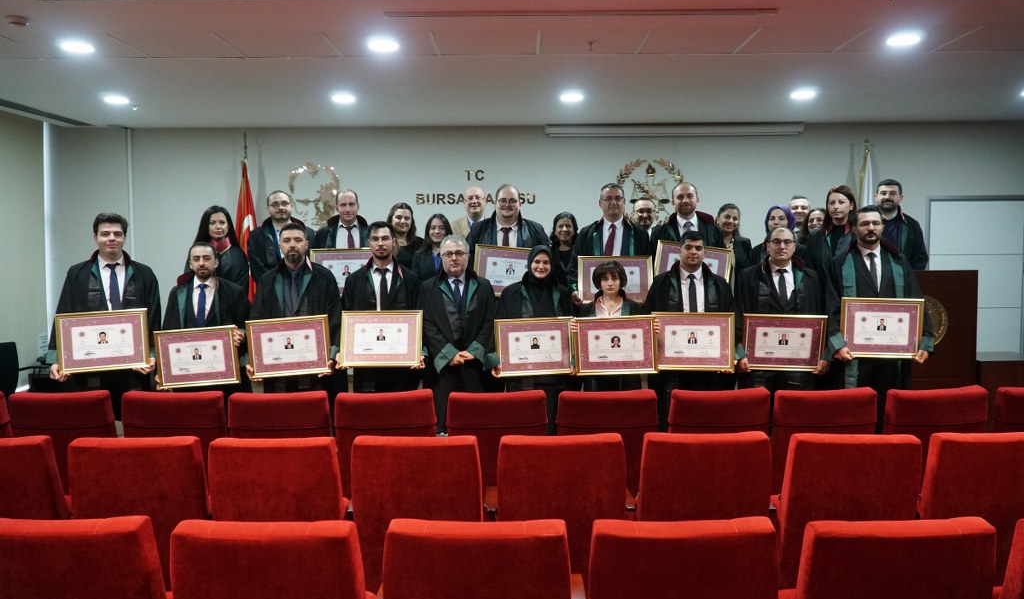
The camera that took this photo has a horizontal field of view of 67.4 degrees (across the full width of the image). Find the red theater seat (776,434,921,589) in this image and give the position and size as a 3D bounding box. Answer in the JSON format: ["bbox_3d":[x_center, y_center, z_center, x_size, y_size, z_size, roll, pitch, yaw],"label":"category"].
[{"bbox_3d":[1.324,0.967,3.249,0.560,0.940,0.600,0,3,0],"label":"red theater seat"}]

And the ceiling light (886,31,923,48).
[{"bbox_3d":[2.255,-1.501,4.412,0.190,0.040,0.190,0,4,1],"label":"ceiling light"}]

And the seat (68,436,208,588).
[{"bbox_3d":[-1.438,0.966,3.218,0.530,0.910,0.600,0,4,1],"label":"seat"}]

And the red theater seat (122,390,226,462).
[{"bbox_3d":[-1.705,0.903,4.144,0.530,0.910,0.600,0,4,1],"label":"red theater seat"}]

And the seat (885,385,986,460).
[{"bbox_3d":[2.107,0.877,4.092,0.530,0.910,0.600,0,4,1],"label":"seat"}]

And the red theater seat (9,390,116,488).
[{"bbox_3d":[-2.260,0.907,4.152,0.530,0.910,0.600,0,4,1],"label":"red theater seat"}]

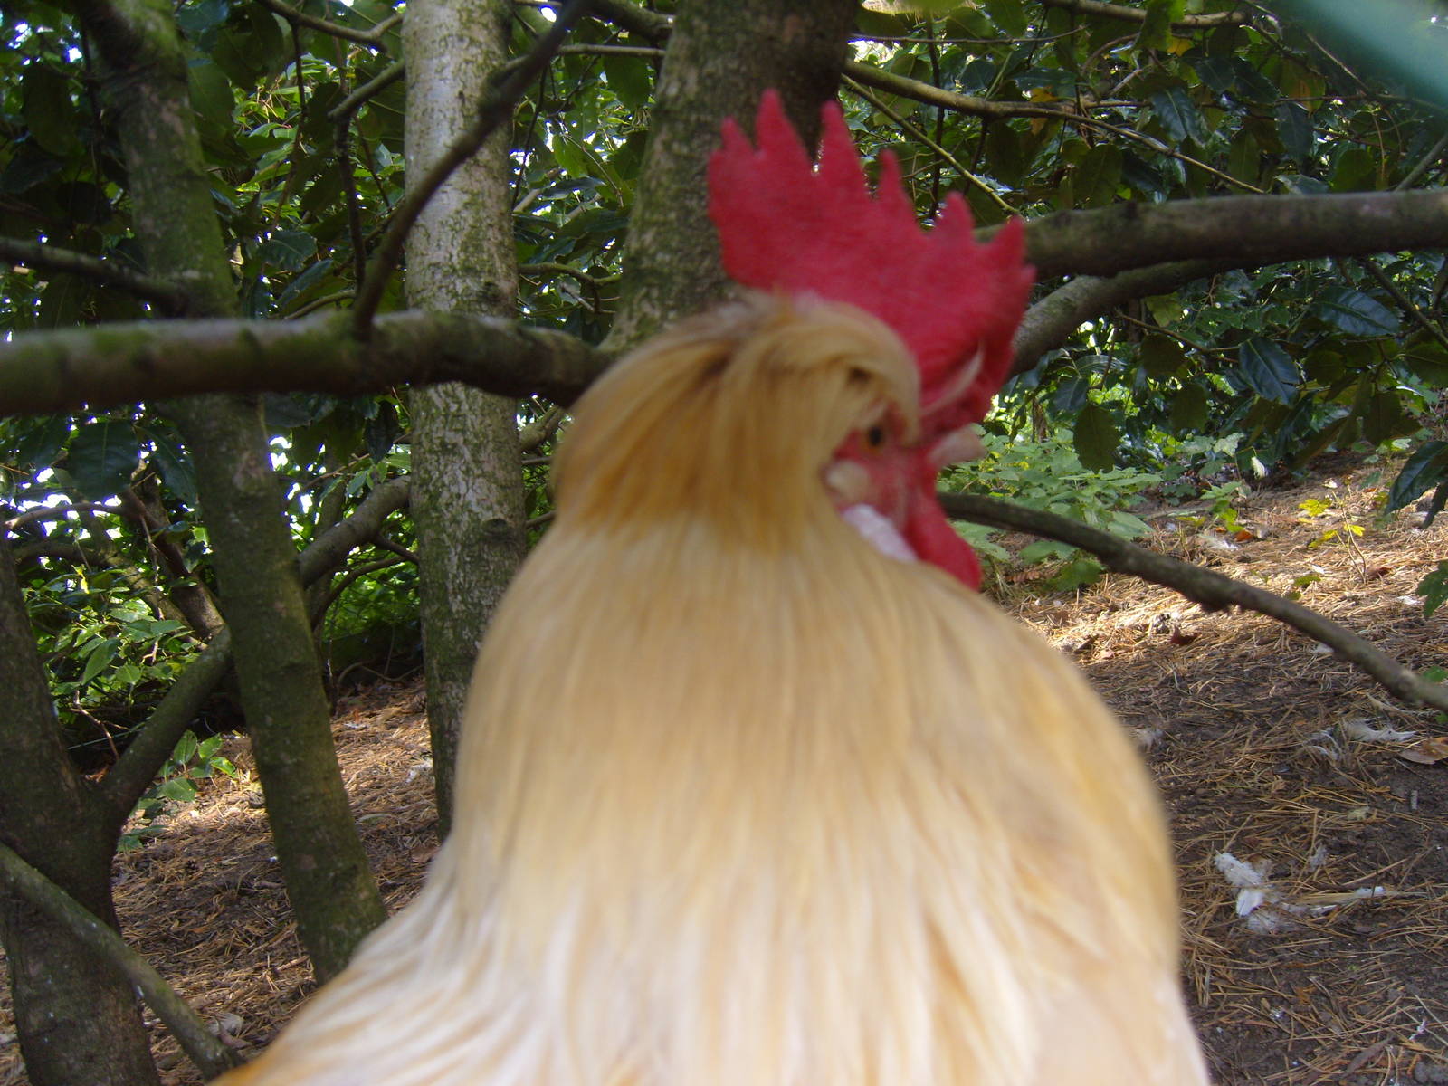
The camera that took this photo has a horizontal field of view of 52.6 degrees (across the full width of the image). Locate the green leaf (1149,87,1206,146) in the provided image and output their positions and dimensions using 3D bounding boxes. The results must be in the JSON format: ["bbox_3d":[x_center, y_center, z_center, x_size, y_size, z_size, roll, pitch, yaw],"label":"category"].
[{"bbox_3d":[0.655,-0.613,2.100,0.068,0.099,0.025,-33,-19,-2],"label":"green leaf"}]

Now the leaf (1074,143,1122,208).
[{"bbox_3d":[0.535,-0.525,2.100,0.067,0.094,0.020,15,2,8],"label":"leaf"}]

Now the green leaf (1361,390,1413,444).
[{"bbox_3d":[0.927,-0.175,2.050,0.062,0.081,0.020,9,2,11],"label":"green leaf"}]

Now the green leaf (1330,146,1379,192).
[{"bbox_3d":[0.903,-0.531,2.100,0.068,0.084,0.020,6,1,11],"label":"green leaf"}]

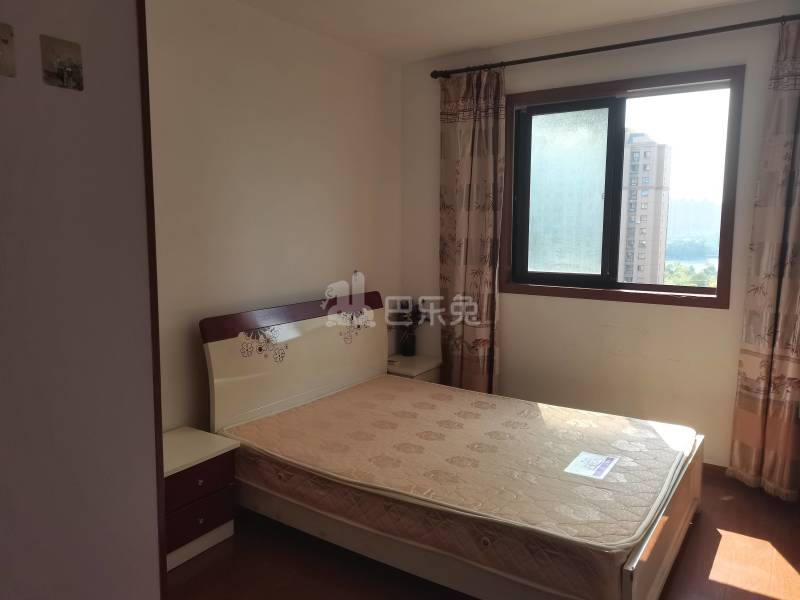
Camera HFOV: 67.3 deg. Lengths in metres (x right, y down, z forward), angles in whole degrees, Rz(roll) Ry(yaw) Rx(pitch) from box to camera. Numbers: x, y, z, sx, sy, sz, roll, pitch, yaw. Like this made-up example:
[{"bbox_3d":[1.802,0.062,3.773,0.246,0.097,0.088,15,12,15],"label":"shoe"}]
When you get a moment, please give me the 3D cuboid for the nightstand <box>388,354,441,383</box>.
[{"bbox_3d":[0.080,0.711,4.564,0.406,0.447,0.466,5,8,33],"label":"nightstand"}]

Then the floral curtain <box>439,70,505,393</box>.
[{"bbox_3d":[0.498,-0.325,4.366,0.460,2.570,0.155,5,8,34],"label":"floral curtain"}]

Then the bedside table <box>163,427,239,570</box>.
[{"bbox_3d":[-1.055,0.910,2.803,0.406,0.448,0.466,5,8,33],"label":"bedside table"}]

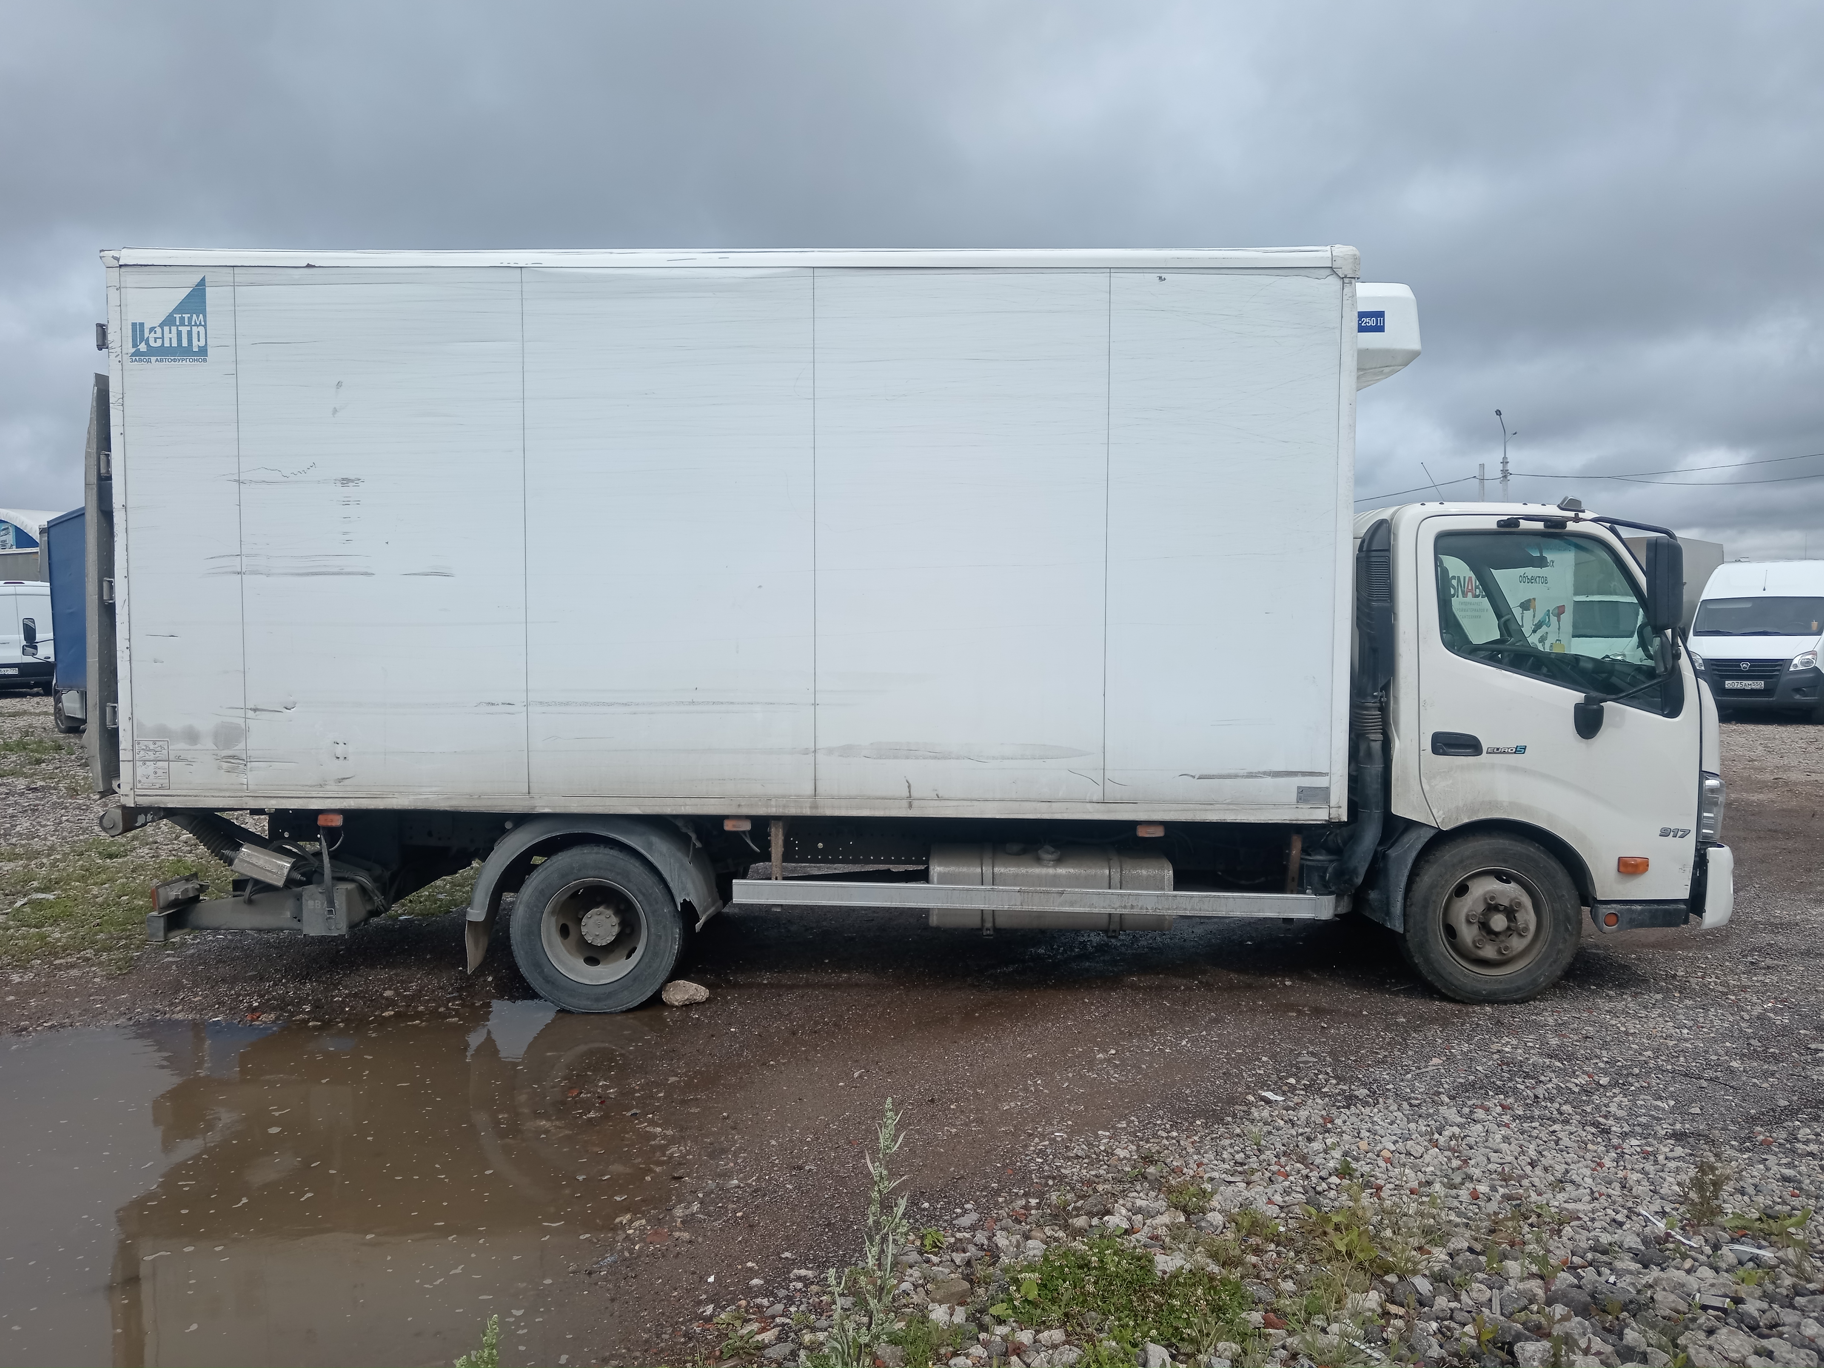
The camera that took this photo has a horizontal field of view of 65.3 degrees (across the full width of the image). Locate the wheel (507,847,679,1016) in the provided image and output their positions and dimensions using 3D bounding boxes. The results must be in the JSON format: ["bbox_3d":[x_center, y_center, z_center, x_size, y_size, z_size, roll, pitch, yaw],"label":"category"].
[{"bbox_3d":[-1.371,1.065,6.255,0.735,0.735,0.220,0,3,2],"label":"wheel"}]

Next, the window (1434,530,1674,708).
[{"bbox_3d":[2.694,-0.269,5.970,0.970,0.735,0.060,0,-2,2],"label":"window"}]

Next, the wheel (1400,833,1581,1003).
[{"bbox_3d":[2.493,1.001,6.160,0.735,0.735,0.210,0,3,2],"label":"wheel"}]

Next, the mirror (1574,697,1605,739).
[{"bbox_3d":[2.811,0.142,5.905,0.115,0.175,0.080,0,3,2],"label":"mirror"}]

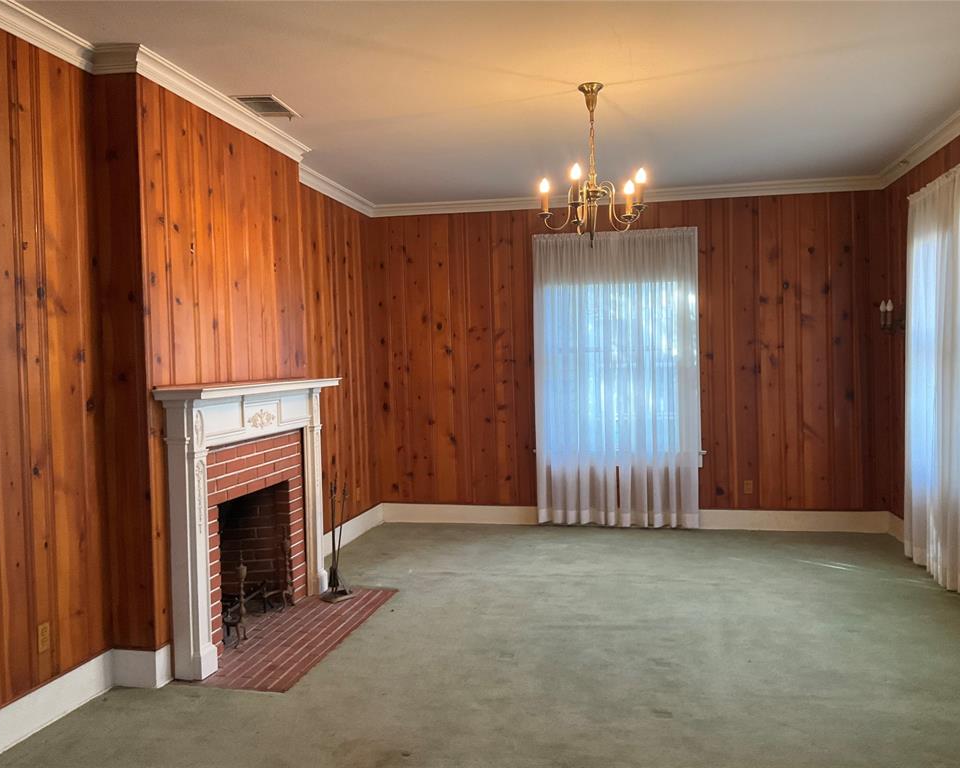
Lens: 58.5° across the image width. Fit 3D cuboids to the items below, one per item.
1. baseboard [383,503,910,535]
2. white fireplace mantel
[{"bbox_3d":[1.190,1.137,7.286,4.247,0.170,0.030,-1,1,11],"label":"baseboard"},{"bbox_3d":[-1.162,0.666,4.680,0.247,1.341,1.746,-1,1,11],"label":"white fireplace mantel"}]

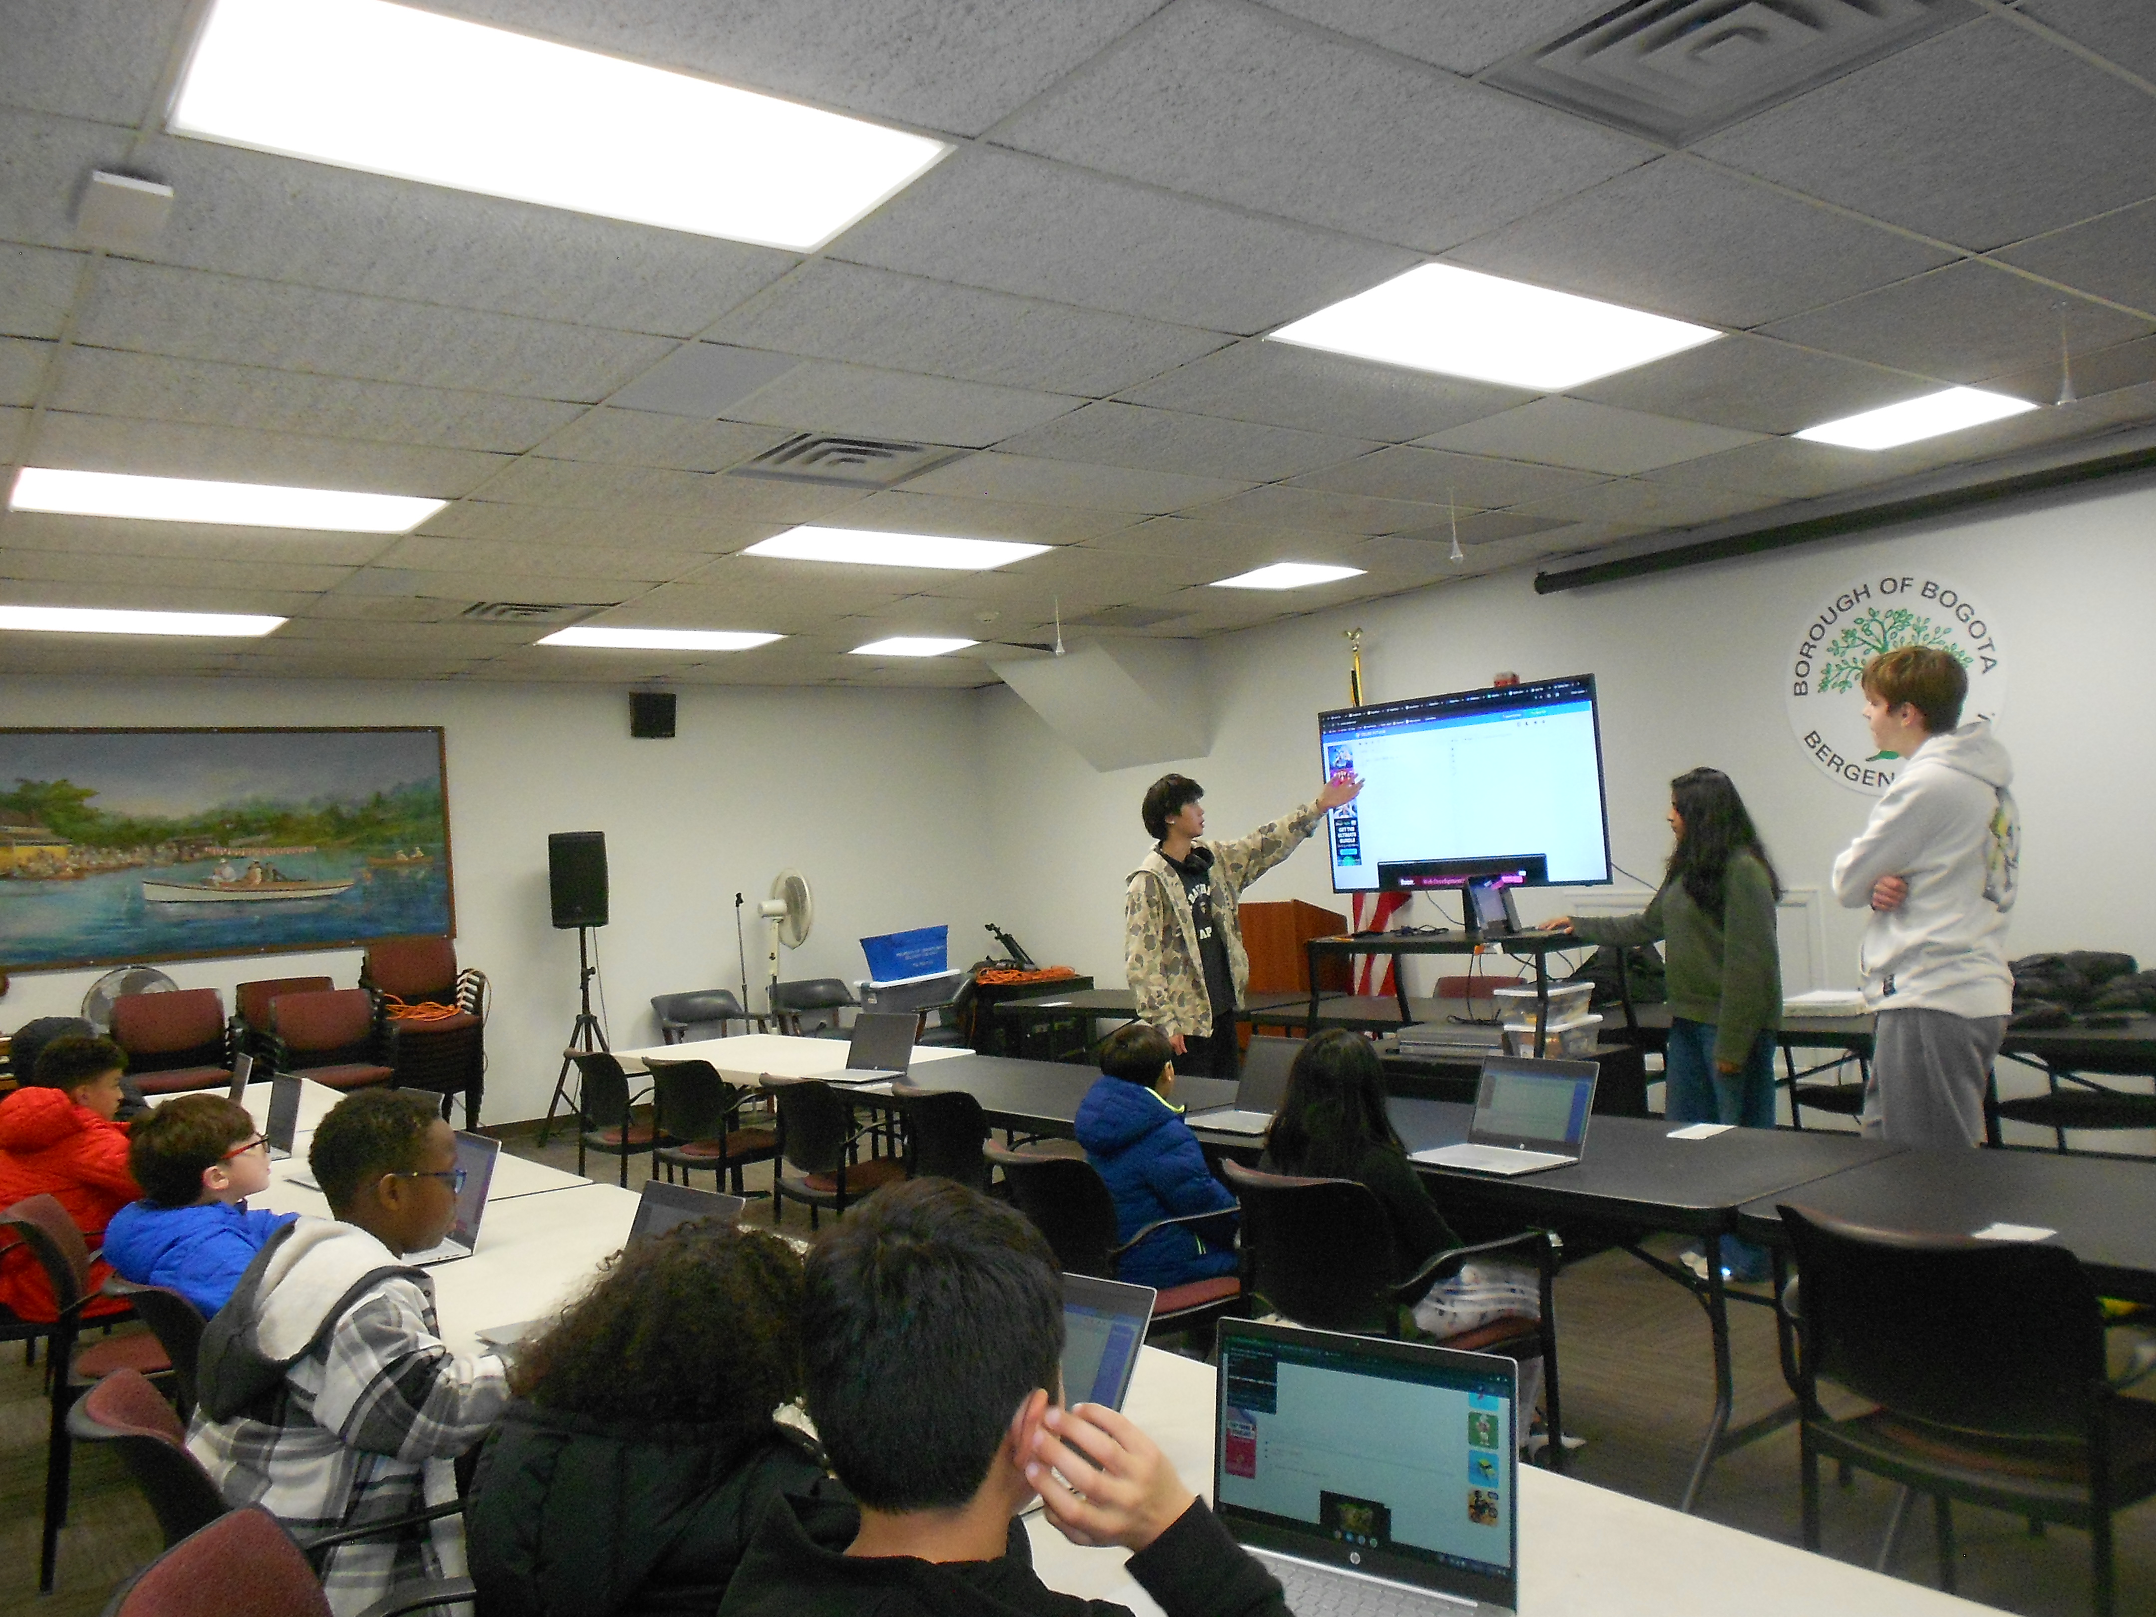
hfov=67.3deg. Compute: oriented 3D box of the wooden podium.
[{"bbox_3d":[1.105,1.101,8.927,0.600,1.200,0.460,-5,-2,43],"label":"wooden podium"}]

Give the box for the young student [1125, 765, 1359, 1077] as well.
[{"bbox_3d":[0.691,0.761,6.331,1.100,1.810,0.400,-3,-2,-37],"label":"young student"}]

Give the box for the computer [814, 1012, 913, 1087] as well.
[{"bbox_3d":[-0.851,0.958,6.393,0.335,0.225,0.295,-5,-2,42],"label":"computer"}]

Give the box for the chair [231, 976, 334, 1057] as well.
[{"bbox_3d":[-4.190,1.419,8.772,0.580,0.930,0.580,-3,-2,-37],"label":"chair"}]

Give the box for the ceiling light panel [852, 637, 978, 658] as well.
[{"bbox_3d":[-0.963,-0.967,9.497,0.600,0.050,0.600,-3,-2,-37],"label":"ceiling light panel"}]

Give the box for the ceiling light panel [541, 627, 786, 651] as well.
[{"bbox_3d":[-2.172,-0.902,8.584,1.190,0.050,0.590,-3,-2,-37],"label":"ceiling light panel"}]

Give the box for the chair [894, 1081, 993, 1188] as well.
[{"bbox_3d":[-0.240,1.283,5.152,0.580,0.830,0.560,-3,-2,-37],"label":"chair"}]

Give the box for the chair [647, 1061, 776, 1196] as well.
[{"bbox_3d":[-1.446,1.449,6.843,0.570,0.820,0.580,-2,-2,-45],"label":"chair"}]

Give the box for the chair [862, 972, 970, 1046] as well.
[{"bbox_3d":[-1.000,1.466,10.193,0.600,0.770,0.600,-5,-2,38],"label":"chair"}]

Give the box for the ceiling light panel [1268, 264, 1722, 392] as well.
[{"bbox_3d":[1.102,-1.234,4.194,1.190,0.050,0.590,-3,-2,-37],"label":"ceiling light panel"}]

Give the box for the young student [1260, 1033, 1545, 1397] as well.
[{"bbox_3d":[0.779,1.038,3.686,0.760,1.060,0.440,-3,-2,-37],"label":"young student"}]

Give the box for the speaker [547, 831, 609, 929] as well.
[{"bbox_3d":[-2.991,0.434,9.741,0.350,0.580,0.340,-3,-2,-22],"label":"speaker"}]

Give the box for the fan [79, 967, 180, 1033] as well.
[{"bbox_3d":[-4.889,1.443,8.423,0.530,1.245,0.380,-3,-2,-37],"label":"fan"}]

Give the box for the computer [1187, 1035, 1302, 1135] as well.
[{"bbox_3d":[0.503,0.752,4.477,0.300,0.226,0.325,-3,-2,-37],"label":"computer"}]

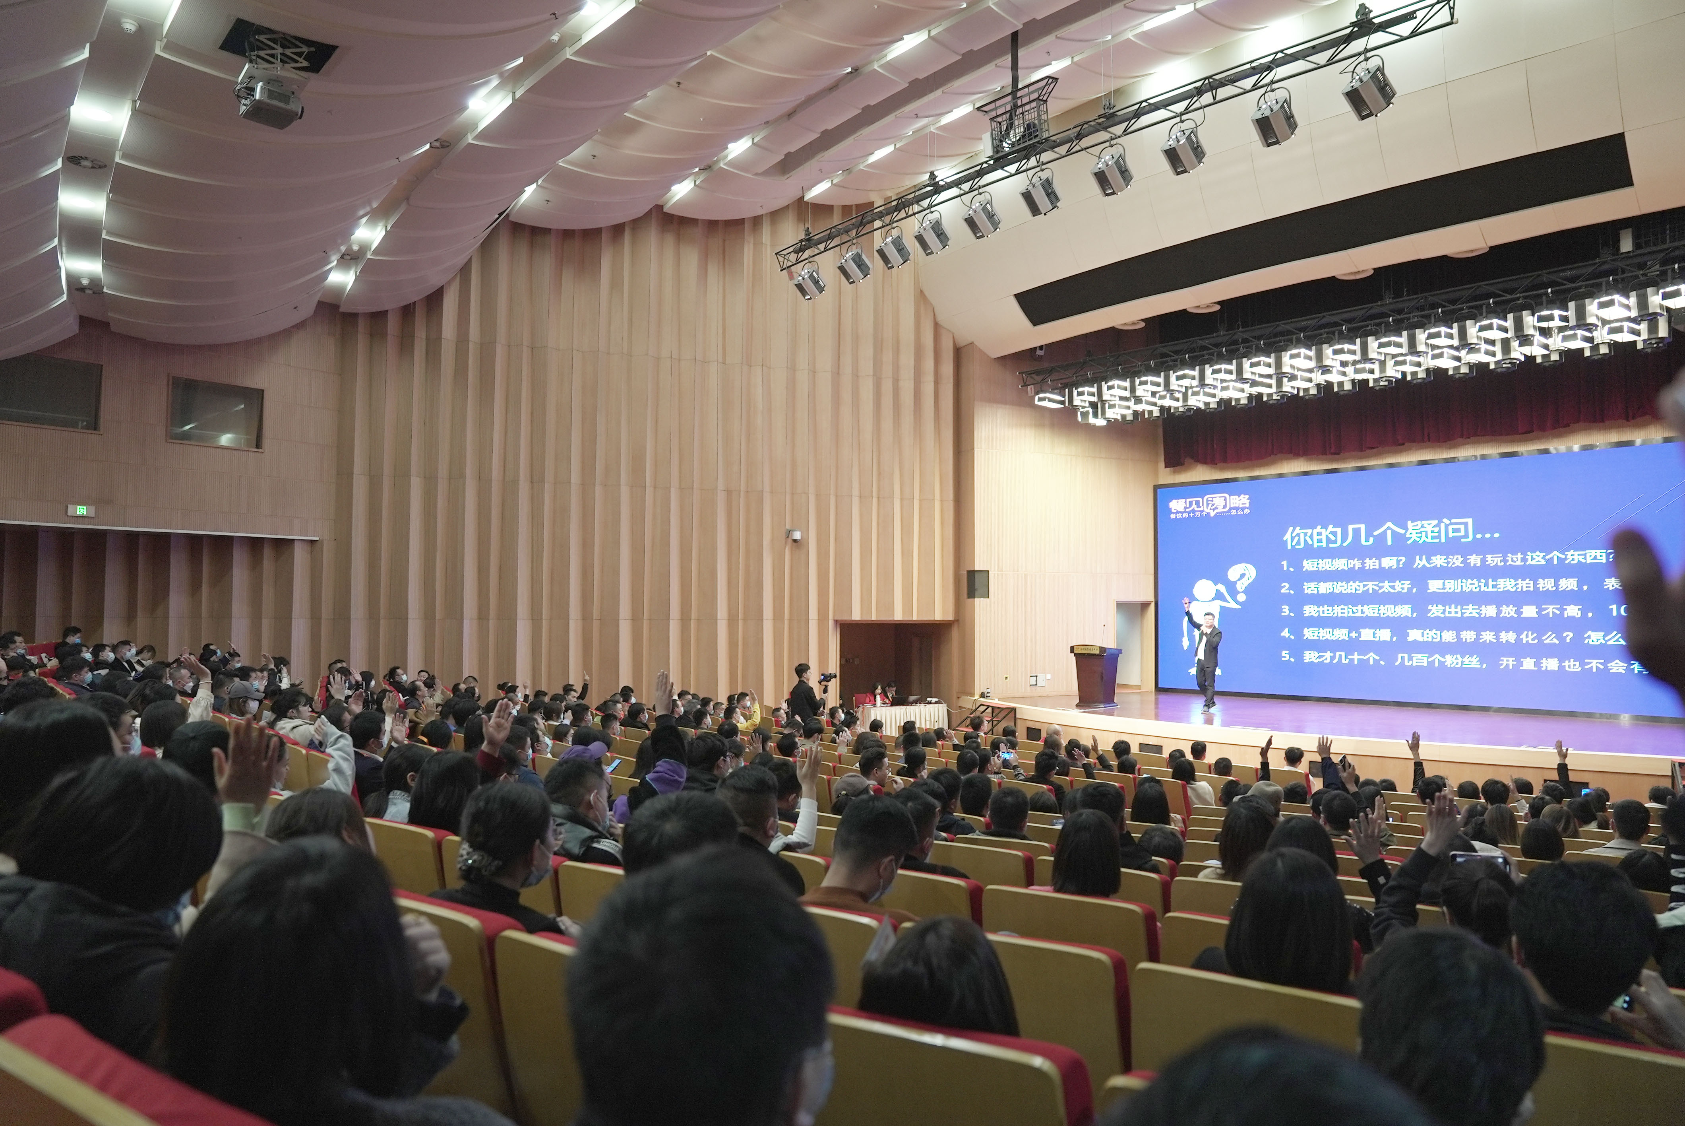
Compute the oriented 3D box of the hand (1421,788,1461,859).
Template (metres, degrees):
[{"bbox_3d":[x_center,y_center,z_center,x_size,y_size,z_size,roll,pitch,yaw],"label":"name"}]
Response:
[{"bbox_3d":[1.629,0.710,3.060,0.095,0.178,0.060,12,-16,32],"label":"hand"}]

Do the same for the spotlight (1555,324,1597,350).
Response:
[{"bbox_3d":[11.011,-3.387,16.877,0.540,0.240,0.290,3,-4,-43],"label":"spotlight"}]

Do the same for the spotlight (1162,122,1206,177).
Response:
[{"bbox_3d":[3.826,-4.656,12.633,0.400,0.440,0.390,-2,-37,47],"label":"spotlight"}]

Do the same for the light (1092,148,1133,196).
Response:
[{"bbox_3d":[2.985,-4.303,12.400,0.370,0.410,0.360,-2,-42,47],"label":"light"}]

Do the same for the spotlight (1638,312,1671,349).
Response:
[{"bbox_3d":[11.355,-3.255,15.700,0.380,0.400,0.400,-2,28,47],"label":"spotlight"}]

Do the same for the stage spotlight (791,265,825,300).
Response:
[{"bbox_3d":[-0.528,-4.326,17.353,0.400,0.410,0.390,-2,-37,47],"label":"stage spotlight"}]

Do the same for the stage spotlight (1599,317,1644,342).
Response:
[{"bbox_3d":[11.034,-3.306,15.900,0.380,0.270,0.380,3,-3,-43],"label":"stage spotlight"}]

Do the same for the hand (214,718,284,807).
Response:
[{"bbox_3d":[-1.109,0.373,2.100,0.130,0.168,0.065,1,-3,-15],"label":"hand"}]

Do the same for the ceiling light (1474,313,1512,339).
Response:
[{"bbox_3d":[9.407,-3.424,16.257,0.540,0.240,0.290,3,-4,-43],"label":"ceiling light"}]

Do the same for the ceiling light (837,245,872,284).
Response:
[{"bbox_3d":[0.165,-4.165,15.700,0.370,0.410,0.360,-2,-42,47],"label":"ceiling light"}]

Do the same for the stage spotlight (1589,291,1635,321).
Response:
[{"bbox_3d":[10.396,-3.464,15.184,0.540,0.240,0.290,3,-4,-43],"label":"stage spotlight"}]

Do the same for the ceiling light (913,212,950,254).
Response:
[{"bbox_3d":[1.146,-4.234,14.500,0.370,0.410,0.360,-2,-42,47],"label":"ceiling light"}]

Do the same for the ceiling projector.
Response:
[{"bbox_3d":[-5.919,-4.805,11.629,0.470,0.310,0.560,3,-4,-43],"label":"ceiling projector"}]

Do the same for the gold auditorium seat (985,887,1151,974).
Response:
[{"bbox_3d":[0.823,1.525,3.670,0.560,0.980,0.640,-1,-3,32],"label":"gold auditorium seat"}]

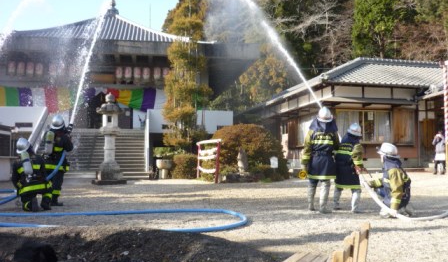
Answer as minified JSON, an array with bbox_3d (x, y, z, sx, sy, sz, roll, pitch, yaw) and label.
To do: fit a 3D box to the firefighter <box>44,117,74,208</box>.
[{"bbox_3d":[-3.101,0.559,8.040,0.500,1.720,0.480,-1,-1,25],"label":"firefighter"}]

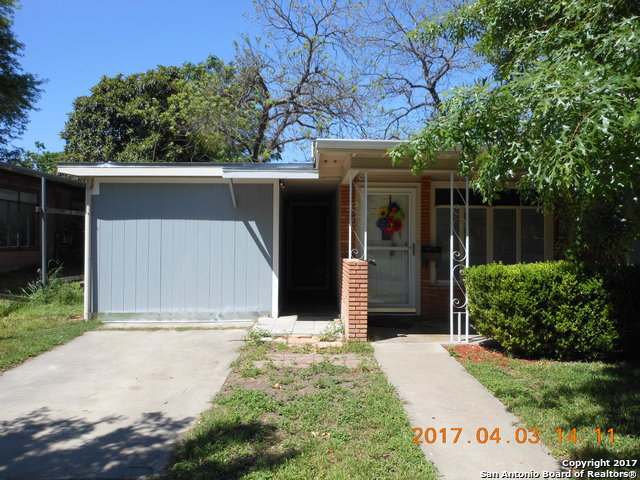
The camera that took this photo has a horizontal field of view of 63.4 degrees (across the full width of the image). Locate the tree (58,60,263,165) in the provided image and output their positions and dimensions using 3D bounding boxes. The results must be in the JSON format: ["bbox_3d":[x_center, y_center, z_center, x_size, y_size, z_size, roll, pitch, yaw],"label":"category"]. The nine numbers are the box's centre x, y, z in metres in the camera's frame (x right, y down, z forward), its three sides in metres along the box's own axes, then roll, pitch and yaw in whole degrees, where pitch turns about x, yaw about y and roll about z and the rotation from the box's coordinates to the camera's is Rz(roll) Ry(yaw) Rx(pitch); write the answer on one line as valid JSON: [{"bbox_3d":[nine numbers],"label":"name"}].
[{"bbox_3d":[-5.900,-3.000,19.000,7.100,7.000,6.300,0,3,0],"label":"tree"}]

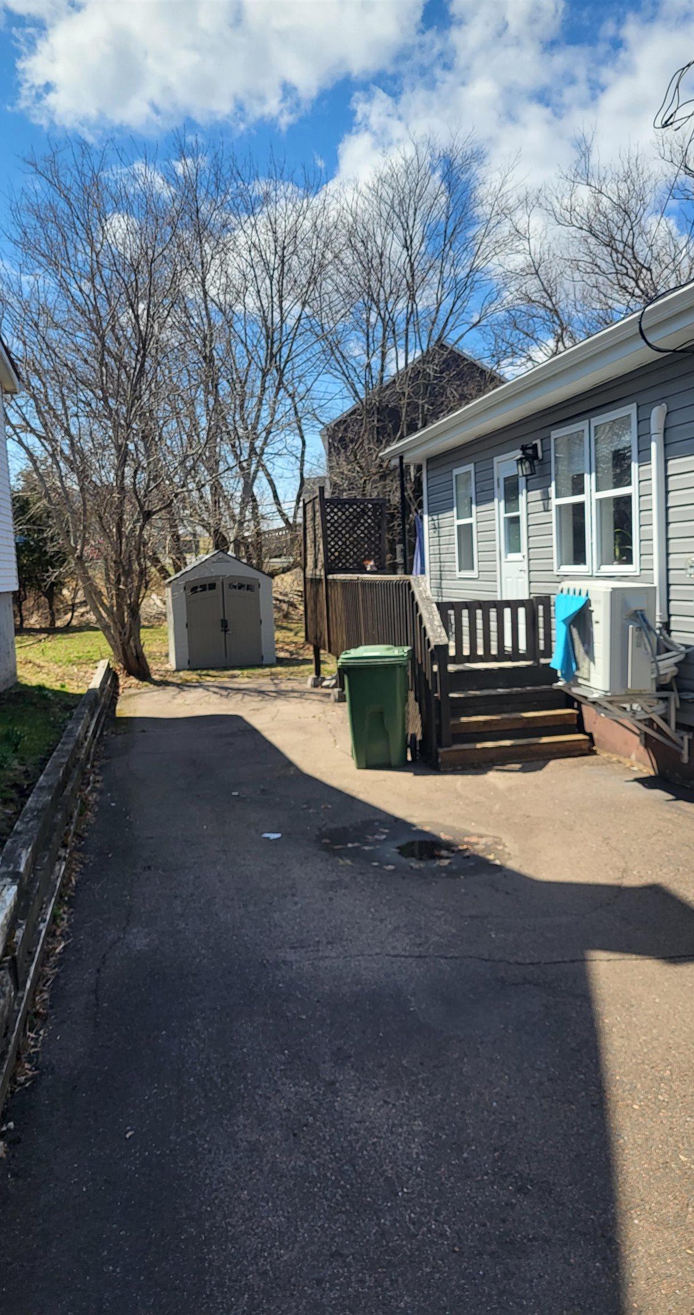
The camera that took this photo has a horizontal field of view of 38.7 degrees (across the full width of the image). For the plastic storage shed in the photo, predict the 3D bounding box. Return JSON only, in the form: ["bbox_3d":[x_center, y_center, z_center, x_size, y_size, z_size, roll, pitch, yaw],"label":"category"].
[{"bbox_3d":[-2.723,-1.067,20.895,2.160,2.400,1.600,-4,6,-15],"label":"plastic storage shed"}]

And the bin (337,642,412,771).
[{"bbox_3d":[0.271,0.446,9.163,0.680,1.070,0.570,-3,5,-3],"label":"bin"}]

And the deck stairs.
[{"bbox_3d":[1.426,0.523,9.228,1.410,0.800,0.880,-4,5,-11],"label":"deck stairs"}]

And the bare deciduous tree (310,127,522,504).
[{"bbox_3d":[1.988,-8.395,27.500,5.900,12.400,5.900,-4,5,-11],"label":"bare deciduous tree"}]

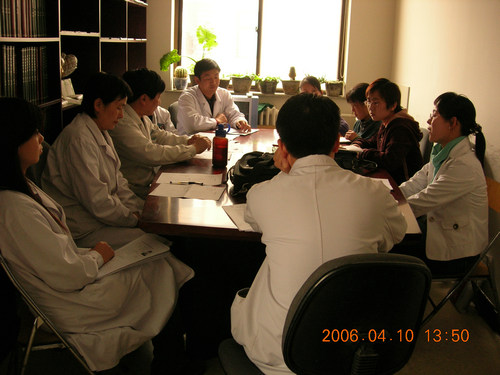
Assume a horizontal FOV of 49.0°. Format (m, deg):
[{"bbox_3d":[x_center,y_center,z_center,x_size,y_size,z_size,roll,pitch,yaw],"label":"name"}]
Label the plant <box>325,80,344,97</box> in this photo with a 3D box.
[{"bbox_3d":[0.767,-0.889,4.985,0.160,0.135,0.160,3,16,1],"label":"plant"}]

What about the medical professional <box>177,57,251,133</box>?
[{"bbox_3d":[-0.272,-0.312,4.061,0.560,1.250,0.660,-4,17,-20],"label":"medical professional"}]

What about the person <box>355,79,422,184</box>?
[{"bbox_3d":[0.664,0.021,3.064,0.620,1.240,0.480,3,16,3],"label":"person"}]

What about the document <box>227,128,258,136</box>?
[{"bbox_3d":[-0.065,-0.403,3.945,0.200,0.012,0.280,9,17,21],"label":"document"}]

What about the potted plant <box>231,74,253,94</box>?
[{"bbox_3d":[-0.074,-0.937,4.979,0.185,0.175,0.180,3,16,1],"label":"potted plant"}]

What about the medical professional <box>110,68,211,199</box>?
[{"bbox_3d":[-0.516,-0.025,3.028,0.660,1.250,0.520,3,16,3],"label":"medical professional"}]

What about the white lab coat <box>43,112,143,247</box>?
[{"bbox_3d":[-0.717,-0.040,2.510,0.500,0.620,0.470,4,16,6],"label":"white lab coat"}]

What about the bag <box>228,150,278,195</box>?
[{"bbox_3d":[0.058,-0.081,2.576,0.320,0.160,0.300,3,16,1],"label":"bag"}]

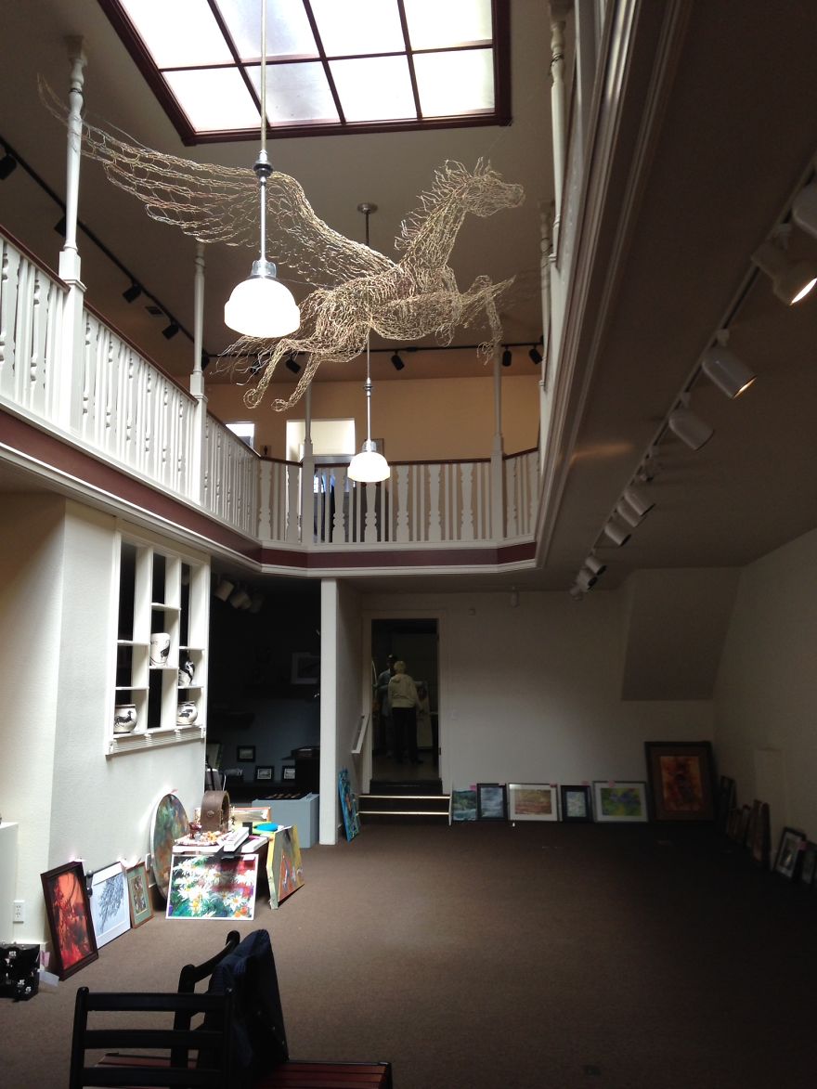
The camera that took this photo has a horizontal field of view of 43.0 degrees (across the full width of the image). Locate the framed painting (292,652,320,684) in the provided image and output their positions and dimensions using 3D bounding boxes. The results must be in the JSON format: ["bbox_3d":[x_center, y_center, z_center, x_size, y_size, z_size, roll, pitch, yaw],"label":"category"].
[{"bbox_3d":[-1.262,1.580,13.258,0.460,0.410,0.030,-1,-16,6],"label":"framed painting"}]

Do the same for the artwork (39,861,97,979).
[{"bbox_3d":[-2.081,2.297,6.366,0.040,0.607,0.514,-15,-9,6],"label":"artwork"}]

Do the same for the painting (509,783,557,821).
[{"bbox_3d":[1.553,3.217,12.940,0.600,0.460,0.030,-1,-19,6],"label":"painting"}]

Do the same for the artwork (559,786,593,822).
[{"bbox_3d":[2.094,3.225,12.883,0.360,0.445,0.030,-1,-19,6],"label":"artwork"}]

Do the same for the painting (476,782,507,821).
[{"bbox_3d":[1.044,3.230,12.992,0.370,0.460,0.030,-1,-19,6],"label":"painting"}]

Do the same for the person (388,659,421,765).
[{"bbox_3d":[-0.073,2.632,16.339,0.480,1.588,0.320,-1,-8,3],"label":"person"}]

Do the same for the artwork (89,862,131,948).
[{"bbox_3d":[-1.968,2.362,6.824,0.025,0.459,0.571,-10,-9,6],"label":"artwork"}]

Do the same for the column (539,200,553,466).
[{"bbox_3d":[1.109,-1.585,8.396,0.110,2.507,0.110,-1,-8,6],"label":"column"}]

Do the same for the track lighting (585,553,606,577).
[{"bbox_3d":[1.631,0.178,9.028,0.175,0.120,0.115,34,7,23],"label":"track lighting"}]

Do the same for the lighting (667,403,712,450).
[{"bbox_3d":[1.095,-0.457,4.053,0.178,0.115,0.112,38,-14,-6],"label":"lighting"}]

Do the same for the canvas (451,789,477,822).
[{"bbox_3d":[0.719,3.308,13.158,0.320,0.390,0.025,-1,-21,6],"label":"canvas"}]

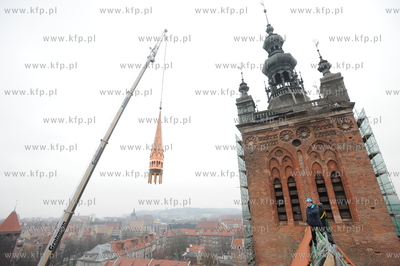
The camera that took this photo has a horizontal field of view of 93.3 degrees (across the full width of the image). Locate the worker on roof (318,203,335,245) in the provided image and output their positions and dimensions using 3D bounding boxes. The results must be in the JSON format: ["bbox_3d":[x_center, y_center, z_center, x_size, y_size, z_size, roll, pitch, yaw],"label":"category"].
[{"bbox_3d":[5.740,4.130,8.560,0.570,1.680,0.570,-20,-30,38],"label":"worker on roof"}]

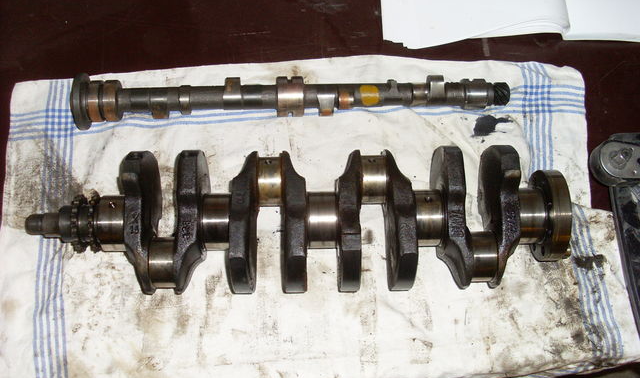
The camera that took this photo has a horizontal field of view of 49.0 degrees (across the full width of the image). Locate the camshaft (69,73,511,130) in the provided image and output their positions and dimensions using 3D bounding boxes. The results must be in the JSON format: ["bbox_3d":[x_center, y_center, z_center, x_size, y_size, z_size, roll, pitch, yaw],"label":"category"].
[{"bbox_3d":[-0.026,-0.098,0.749,0.455,0.059,0.059,-1,72,-2],"label":"camshaft"}]

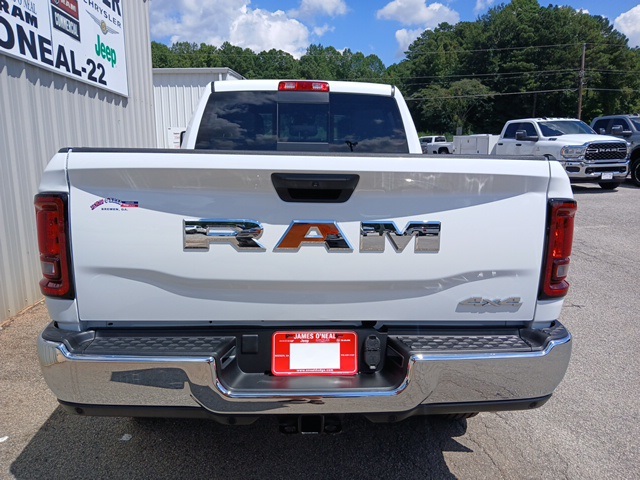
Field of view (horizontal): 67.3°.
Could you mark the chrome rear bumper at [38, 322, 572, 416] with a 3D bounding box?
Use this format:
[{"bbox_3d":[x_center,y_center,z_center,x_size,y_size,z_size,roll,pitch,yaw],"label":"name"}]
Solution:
[{"bbox_3d":[-0.028,0.431,1.684,1.900,0.250,0.340,0,9,-2],"label":"chrome rear bumper"}]

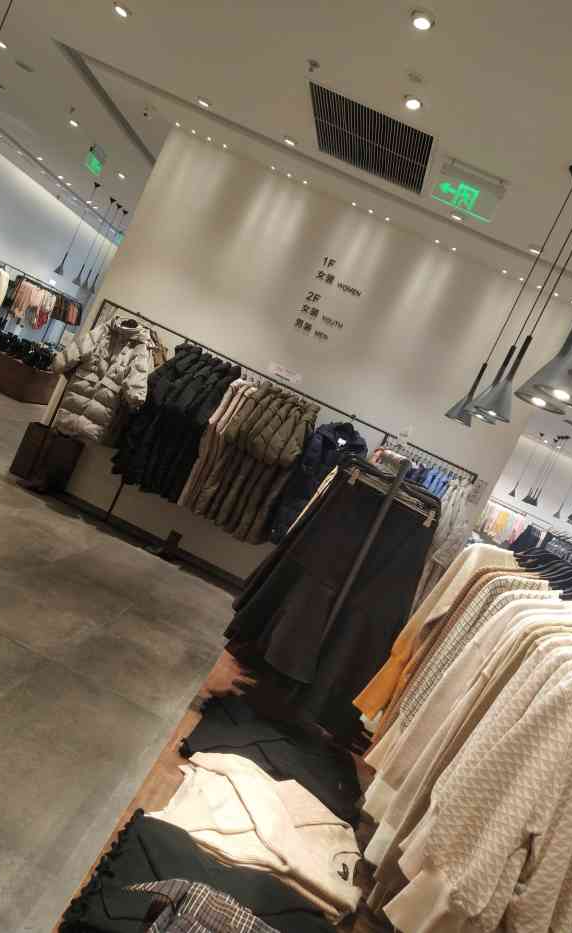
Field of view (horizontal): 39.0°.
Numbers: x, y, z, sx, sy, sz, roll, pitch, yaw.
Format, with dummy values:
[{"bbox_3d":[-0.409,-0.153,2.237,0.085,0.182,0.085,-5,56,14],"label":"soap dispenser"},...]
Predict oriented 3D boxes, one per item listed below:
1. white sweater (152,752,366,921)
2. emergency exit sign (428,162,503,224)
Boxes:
[{"bbox_3d":[-0.059,0.821,1.875,0.480,0.080,0.500,26,4,5],"label":"white sweater"},{"bbox_3d":[0.973,-1.472,4.299,0.325,0.215,0.050,26,4,5],"label":"emergency exit sign"}]

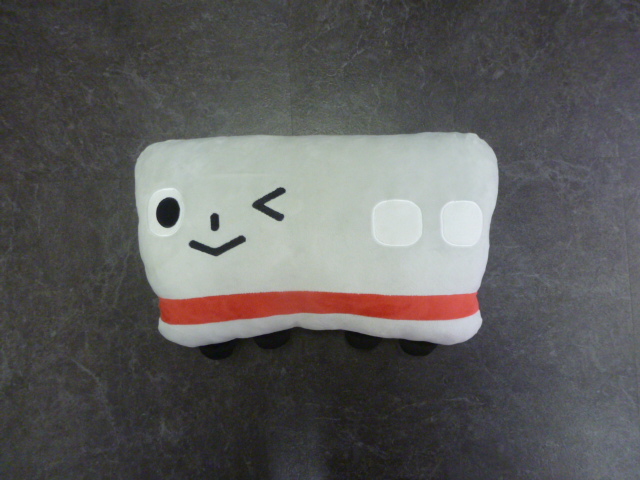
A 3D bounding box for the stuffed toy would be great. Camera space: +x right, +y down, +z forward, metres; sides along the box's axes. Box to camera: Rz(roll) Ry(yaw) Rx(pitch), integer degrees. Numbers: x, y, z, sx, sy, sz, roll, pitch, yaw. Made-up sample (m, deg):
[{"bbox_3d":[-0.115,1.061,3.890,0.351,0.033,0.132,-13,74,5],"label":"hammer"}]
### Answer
[{"bbox_3d":[-0.004,0.000,0.535,0.427,0.160,0.252,-1,88,0],"label":"stuffed toy"}]

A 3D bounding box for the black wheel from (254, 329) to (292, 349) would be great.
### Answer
[{"bbox_3d":[-0.058,0.121,0.550,0.046,0.024,0.030,-1,88,0],"label":"black wheel"}]

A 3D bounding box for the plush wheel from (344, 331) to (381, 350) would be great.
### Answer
[{"bbox_3d":[0.054,0.122,0.550,0.046,0.024,0.030,-1,88,0],"label":"plush wheel"}]

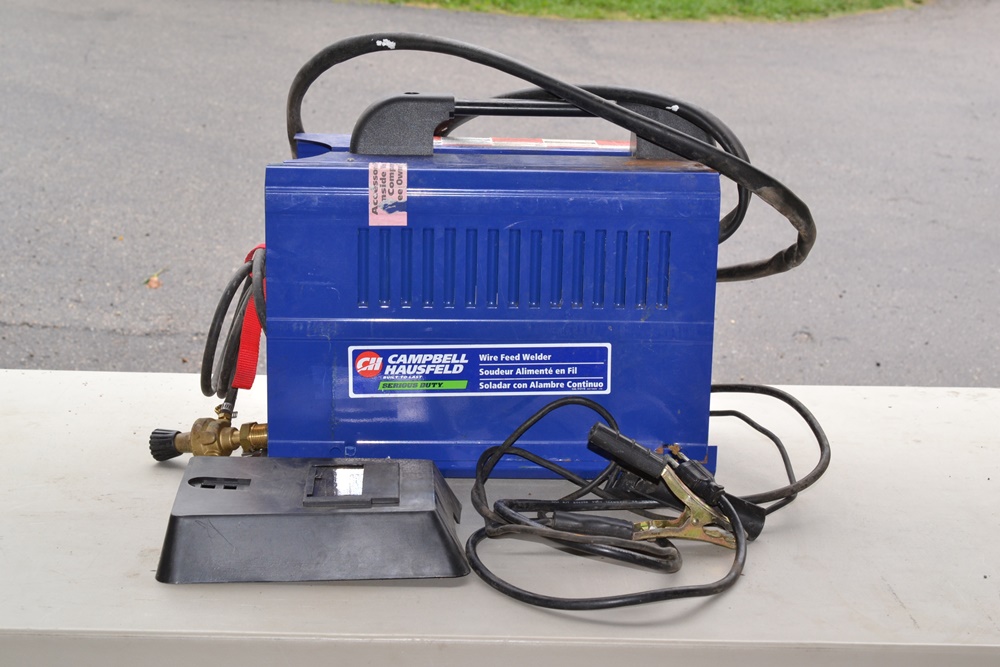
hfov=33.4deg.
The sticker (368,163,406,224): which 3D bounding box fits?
[{"bbox_3d":[-0.110,-0.137,1.651,0.037,0.057,0.045,1,13,-3],"label":"sticker"}]

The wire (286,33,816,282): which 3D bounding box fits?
[{"bbox_3d":[0.049,-0.189,1.810,0.565,0.260,0.210,1,13,-3],"label":"wire"}]

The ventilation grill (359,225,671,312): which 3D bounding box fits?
[{"bbox_3d":[0.015,-0.064,1.654,0.309,0.081,0.008,1,13,-3],"label":"ventilation grill"}]

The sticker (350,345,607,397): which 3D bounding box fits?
[{"bbox_3d":[-0.020,0.037,1.674,0.264,0.053,0.003,-1,13,-3],"label":"sticker"}]

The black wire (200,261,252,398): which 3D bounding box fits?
[{"bbox_3d":[-0.285,-0.001,1.744,0.053,0.143,0.110,1,13,-3],"label":"black wire"}]

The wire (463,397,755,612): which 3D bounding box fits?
[{"bbox_3d":[0.096,0.143,1.521,0.255,0.093,0.325,1,13,-3],"label":"wire"}]

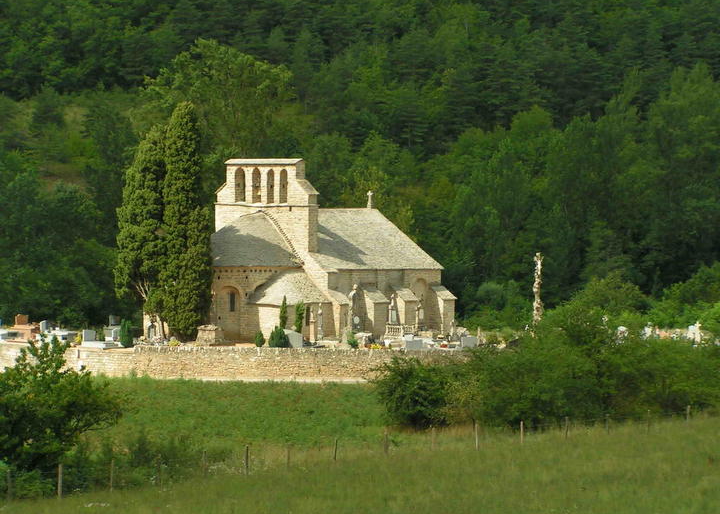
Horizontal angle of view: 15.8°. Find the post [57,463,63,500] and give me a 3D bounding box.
[{"bbox_3d":[-11.211,8.376,97.000,0.120,1.343,0.120,1,1,0],"label":"post"}]

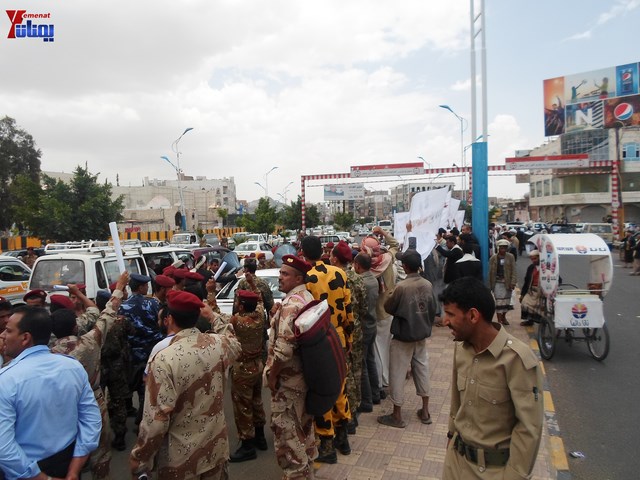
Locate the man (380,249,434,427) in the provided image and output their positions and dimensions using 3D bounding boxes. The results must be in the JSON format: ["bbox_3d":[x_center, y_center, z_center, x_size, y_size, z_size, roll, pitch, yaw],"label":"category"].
[{"bbox_3d":[0.814,0.918,4.350,0.520,1.680,0.420,-2,1,-24],"label":"man"}]

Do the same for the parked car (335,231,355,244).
[{"bbox_3d":[2.067,0.126,39.000,1.750,1.600,4.400,-2,2,-14],"label":"parked car"}]

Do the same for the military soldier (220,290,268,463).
[{"bbox_3d":[-0.678,1.284,4.380,0.520,1.650,0.420,-2,2,-30],"label":"military soldier"}]

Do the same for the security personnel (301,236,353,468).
[{"bbox_3d":[0.069,0.892,3.750,0.520,1.800,0.380,-2,2,-27],"label":"security personnel"}]

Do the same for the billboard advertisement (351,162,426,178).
[{"bbox_3d":[4.162,-4.255,28.500,4.500,0.700,0.150,-1,2,14],"label":"billboard advertisement"}]

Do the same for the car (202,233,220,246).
[{"bbox_3d":[-10.798,0.161,46.000,1.750,1.600,4.400,-1,2,0],"label":"car"}]

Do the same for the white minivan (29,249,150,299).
[{"bbox_3d":[-5.900,1.119,13.000,1.620,1.800,4.100,-1,2,5],"label":"white minivan"}]

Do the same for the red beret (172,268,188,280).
[{"bbox_3d":[-1.751,0.433,5.800,0.240,0.130,0.260,-1,1,18],"label":"red beret"}]

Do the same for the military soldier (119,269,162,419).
[{"bbox_3d":[-1.931,1.174,5.000,0.520,1.640,0.420,-1,1,23],"label":"military soldier"}]

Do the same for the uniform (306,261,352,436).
[{"bbox_3d":[0.077,0.880,3.750,0.500,1.400,0.350,-2,2,-27],"label":"uniform"}]

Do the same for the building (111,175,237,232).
[{"bbox_3d":[-36.451,-6.853,115.000,31.000,15.600,20.000,-2,1,-12],"label":"building"}]

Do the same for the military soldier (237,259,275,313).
[{"bbox_3d":[-0.955,1.178,6.950,0.520,1.760,0.380,-1,2,-12],"label":"military soldier"}]

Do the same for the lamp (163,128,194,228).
[{"bbox_3d":[-14.389,-5.104,47.000,3.200,12.200,0.700,-1,2,0],"label":"lamp"}]

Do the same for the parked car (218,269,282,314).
[{"bbox_3d":[-0.880,1.172,8.500,1.700,1.400,4.400,-1,1,9],"label":"parked car"}]

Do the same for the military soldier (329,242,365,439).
[{"bbox_3d":[0.259,0.877,4.200,0.460,1.720,0.360,-2,1,-18],"label":"military soldier"}]

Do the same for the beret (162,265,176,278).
[{"bbox_3d":[-2.210,0.456,6.800,0.250,0.150,0.270,0,2,30],"label":"beret"}]

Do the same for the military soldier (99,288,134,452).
[{"bbox_3d":[-2.010,1.251,4.500,0.470,1.600,0.380,-1,1,14],"label":"military soldier"}]

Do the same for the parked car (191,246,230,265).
[{"bbox_3d":[-3.954,1.055,17.000,1.750,1.500,4.400,-1,1,20],"label":"parked car"}]

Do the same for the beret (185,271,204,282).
[{"bbox_3d":[-1.521,0.442,5.600,0.250,0.130,0.260,-1,1,18],"label":"beret"}]

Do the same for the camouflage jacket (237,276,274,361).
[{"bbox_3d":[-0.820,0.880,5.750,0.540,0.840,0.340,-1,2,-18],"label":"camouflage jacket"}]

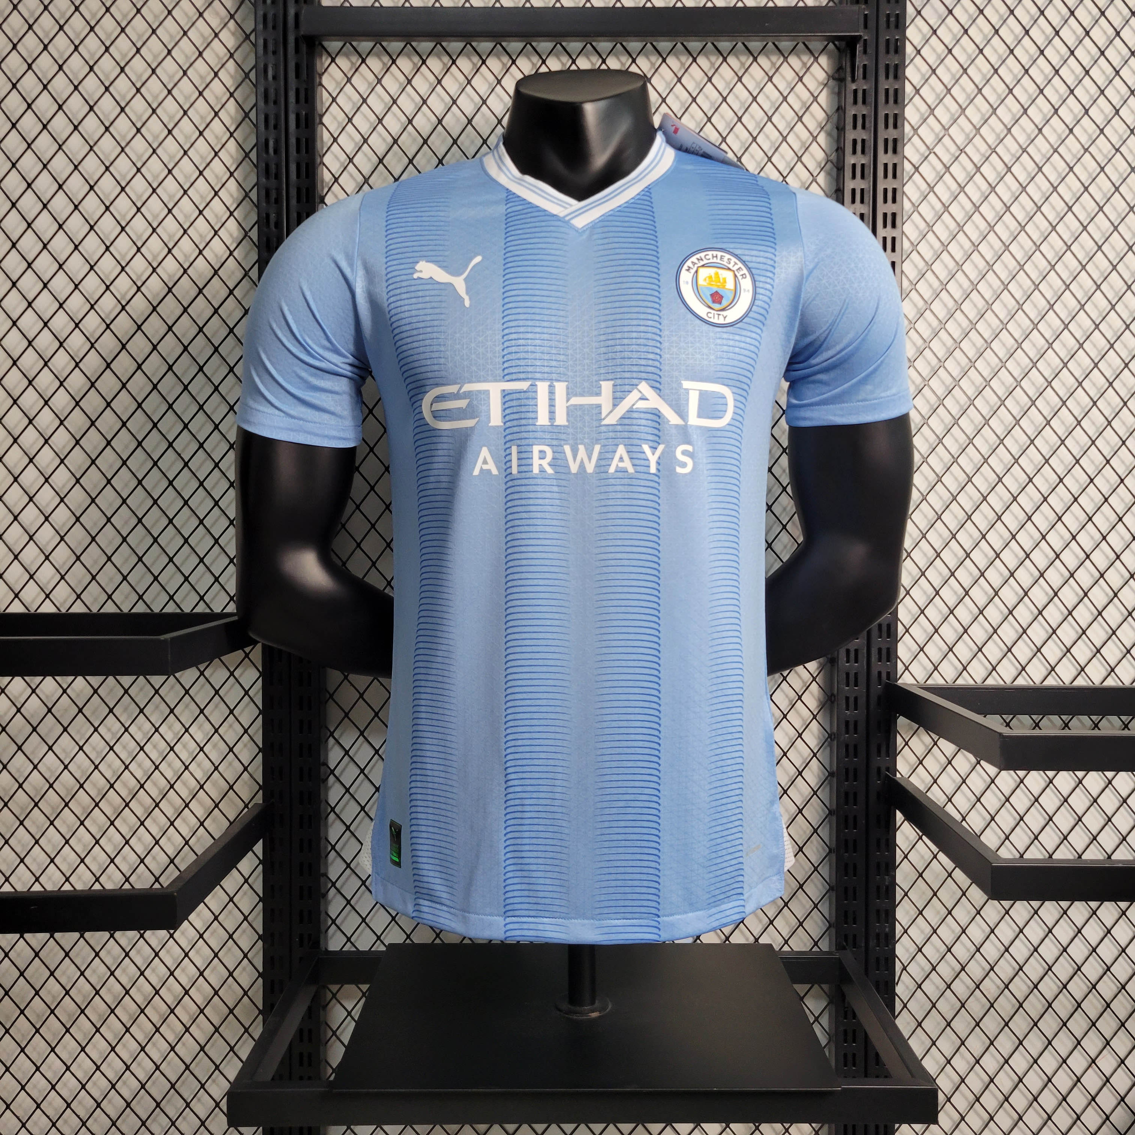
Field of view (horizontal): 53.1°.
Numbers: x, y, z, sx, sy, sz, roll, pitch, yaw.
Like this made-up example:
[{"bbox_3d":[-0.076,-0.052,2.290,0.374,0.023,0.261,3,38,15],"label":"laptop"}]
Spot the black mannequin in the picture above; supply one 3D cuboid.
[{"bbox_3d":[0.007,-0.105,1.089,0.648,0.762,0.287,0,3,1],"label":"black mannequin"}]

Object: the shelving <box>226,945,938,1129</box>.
[{"bbox_3d":[0.013,0.417,1.106,0.594,0.089,0.304,0,3,0],"label":"shelving"}]

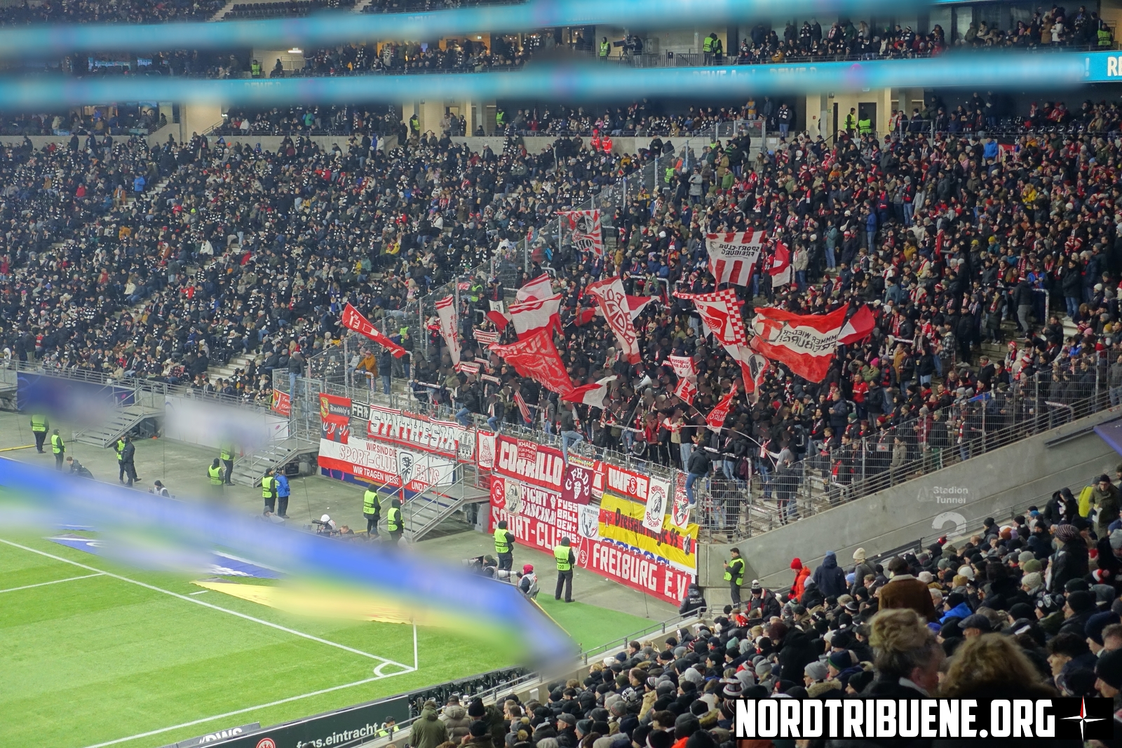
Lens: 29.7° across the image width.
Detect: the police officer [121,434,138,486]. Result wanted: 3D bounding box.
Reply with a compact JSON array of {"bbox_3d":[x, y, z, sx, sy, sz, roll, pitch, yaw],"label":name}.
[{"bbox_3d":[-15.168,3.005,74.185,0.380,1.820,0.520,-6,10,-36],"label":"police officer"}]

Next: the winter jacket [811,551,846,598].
[{"bbox_3d":[4.813,3.654,38.023,0.600,0.900,0.380,-1,8,-7],"label":"winter jacket"}]

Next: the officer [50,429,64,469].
[{"bbox_3d":[-18.532,2.924,78.122,0.520,1.770,0.380,7,10,41],"label":"officer"}]

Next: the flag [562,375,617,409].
[{"bbox_3d":[0.847,0.534,63.000,1.650,1.000,0.600,4,8,23],"label":"flag"}]

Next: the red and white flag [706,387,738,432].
[{"bbox_3d":[4.540,1.001,59.820,0.950,1.300,0.400,1,8,4],"label":"red and white flag"}]

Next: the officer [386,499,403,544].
[{"bbox_3d":[-4.878,4.589,62.522,0.360,1.800,0.550,-7,11,-43],"label":"officer"}]

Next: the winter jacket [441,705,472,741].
[{"bbox_3d":[-1.944,6.538,39.500,0.580,0.750,0.400,-3,8,-23],"label":"winter jacket"}]

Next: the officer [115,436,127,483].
[{"bbox_3d":[-15.875,3.127,76.822,0.520,1.770,0.380,-5,9,-30],"label":"officer"}]

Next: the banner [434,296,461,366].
[{"bbox_3d":[-3.800,-1.463,71.500,0.800,2.400,0.500,4,8,23],"label":"banner"}]

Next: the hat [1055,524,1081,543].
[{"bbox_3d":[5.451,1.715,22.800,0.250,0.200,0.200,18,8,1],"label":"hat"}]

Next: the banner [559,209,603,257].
[{"bbox_3d":[0.776,-5.220,78.200,1.550,1.720,0.500,4,8,23],"label":"banner"}]

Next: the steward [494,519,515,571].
[{"bbox_3d":[-1.596,5.051,60.662,0.560,1.760,0.380,7,10,38],"label":"steward"}]

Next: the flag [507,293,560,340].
[{"bbox_3d":[-0.735,-1.783,72.500,1.850,1.700,0.500,-14,6,0],"label":"flag"}]

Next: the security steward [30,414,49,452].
[{"bbox_3d":[-20.200,2.149,82.076,0.620,1.800,0.420,2,8,18],"label":"security steward"}]

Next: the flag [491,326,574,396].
[{"bbox_3d":[-0.905,-0.418,65.292,2.600,2.100,0.600,0,8,-1],"label":"flag"}]

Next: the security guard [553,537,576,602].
[{"bbox_3d":[0.091,5.377,58.280,0.560,1.780,0.380,7,10,38],"label":"security guard"}]

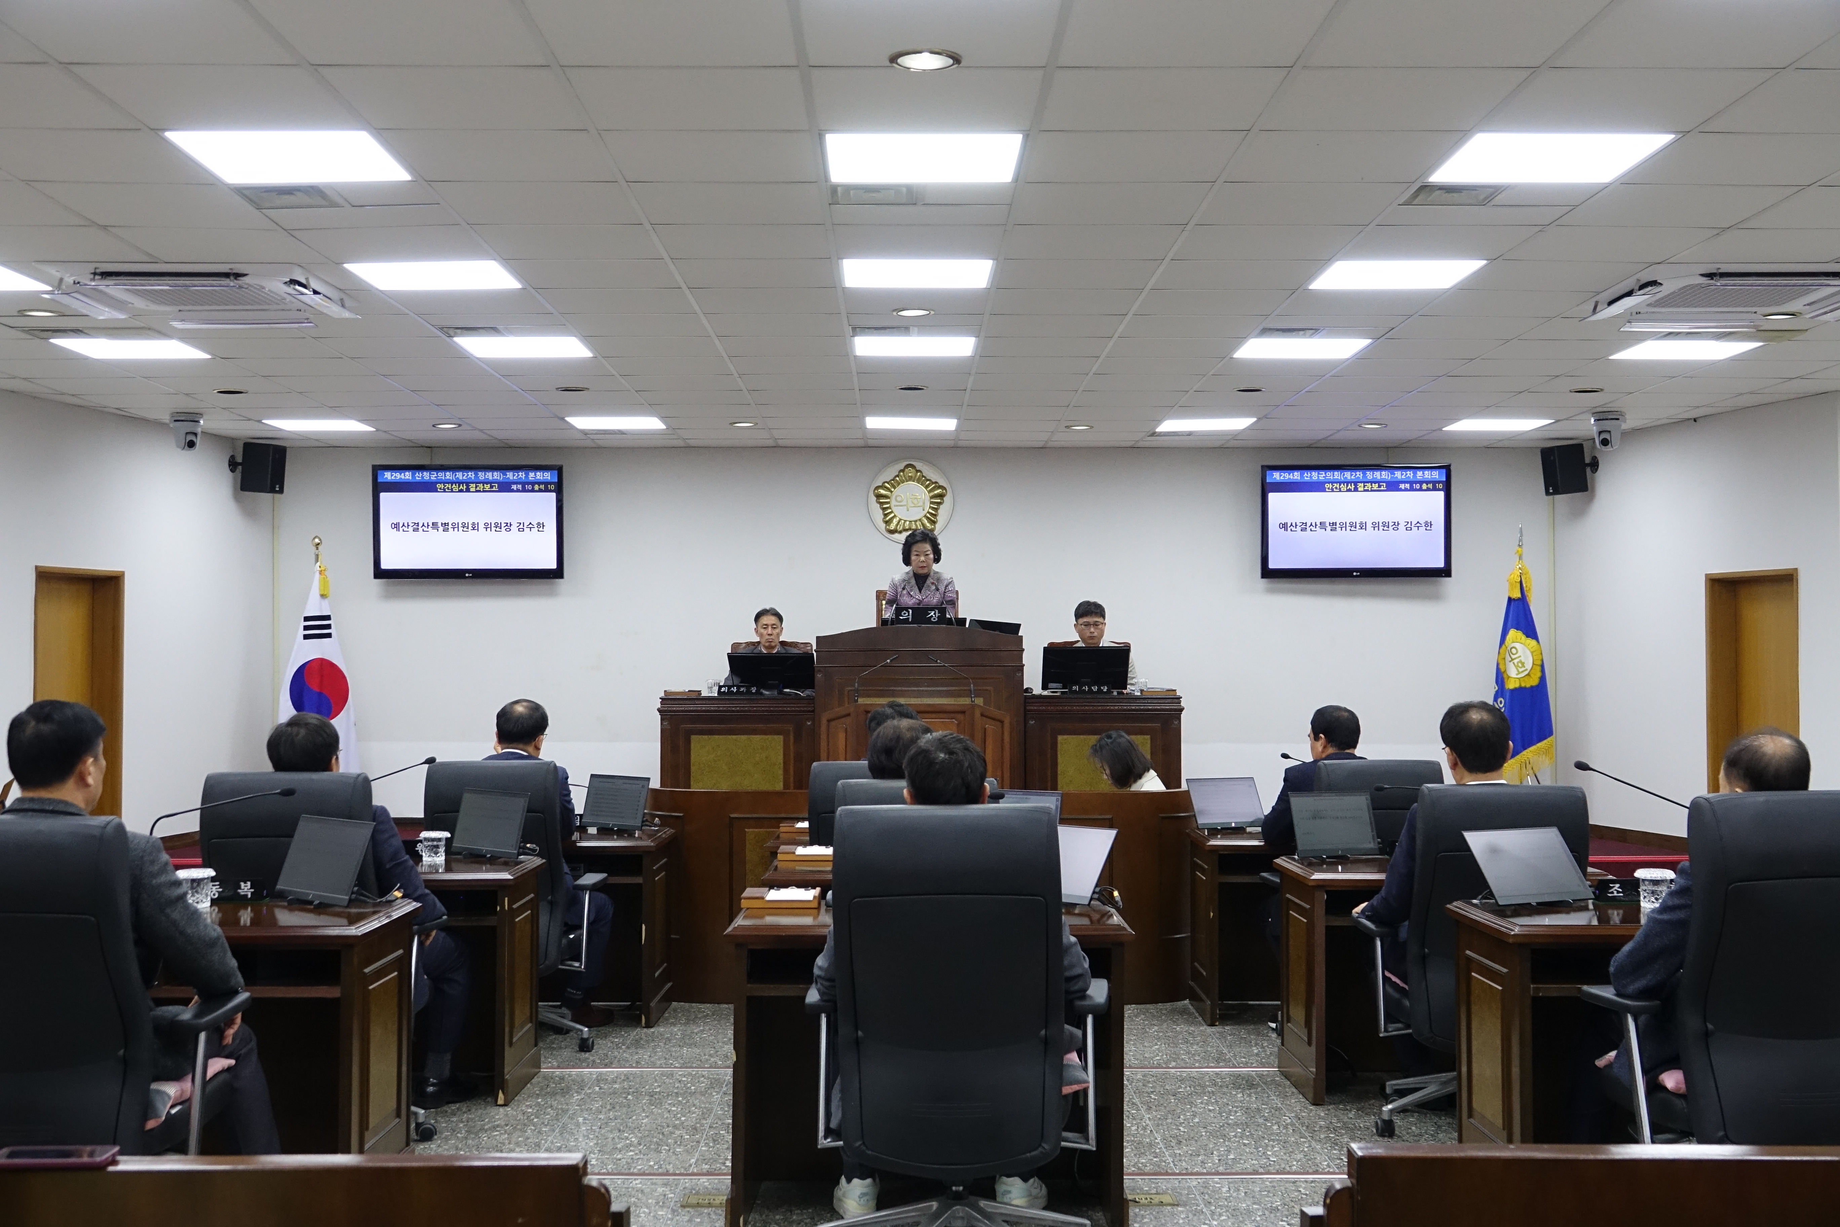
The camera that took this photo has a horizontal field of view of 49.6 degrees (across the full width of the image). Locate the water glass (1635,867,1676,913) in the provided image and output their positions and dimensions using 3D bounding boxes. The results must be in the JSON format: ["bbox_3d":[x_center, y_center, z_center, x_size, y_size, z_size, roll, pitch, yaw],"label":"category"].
[{"bbox_3d":[1.962,0.727,5.319,0.105,0.107,0.105,0,-1,-1],"label":"water glass"}]

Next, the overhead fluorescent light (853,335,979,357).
[{"bbox_3d":[-0.027,-1.265,9.357,0.580,0.060,0.580,0,-1,-1],"label":"overhead fluorescent light"}]

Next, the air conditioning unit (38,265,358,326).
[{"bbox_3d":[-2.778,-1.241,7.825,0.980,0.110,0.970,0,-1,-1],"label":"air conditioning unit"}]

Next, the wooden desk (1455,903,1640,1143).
[{"bbox_3d":[2.046,1.208,5.440,1.034,0.744,0.621,0,-2,-1],"label":"wooden desk"}]

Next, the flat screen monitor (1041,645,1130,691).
[{"bbox_3d":[0.974,0.320,11.650,0.512,0.310,0.070,0,28,0],"label":"flat screen monitor"}]

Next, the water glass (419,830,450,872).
[{"bbox_3d":[-1.829,0.877,7.507,0.115,0.125,0.105,0,-1,-1],"label":"water glass"}]

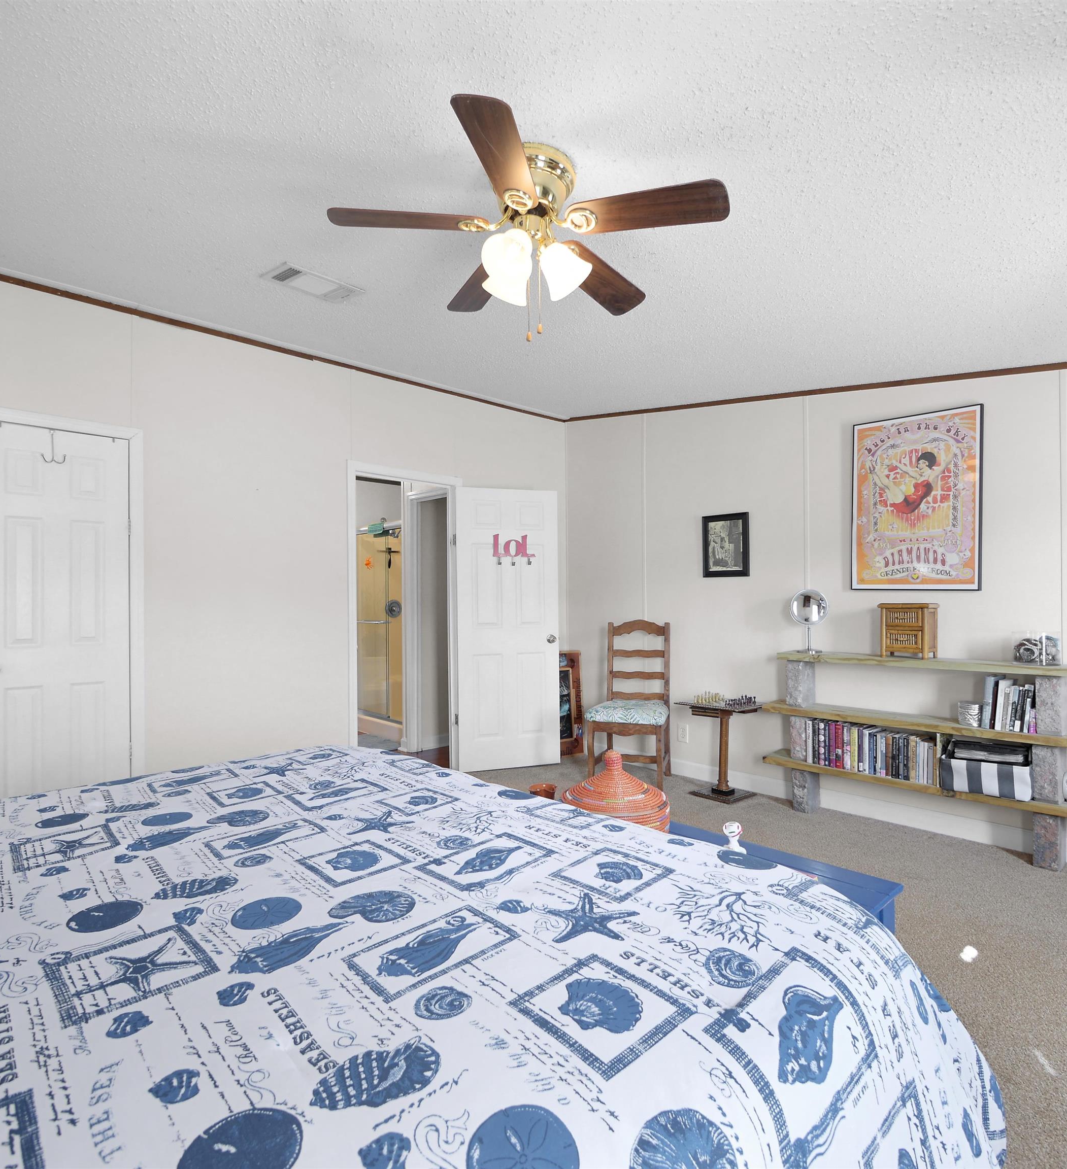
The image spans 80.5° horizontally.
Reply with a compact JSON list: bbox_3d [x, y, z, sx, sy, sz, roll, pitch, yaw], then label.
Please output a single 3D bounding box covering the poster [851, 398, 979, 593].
[{"bbox_3d":[2.054,-0.440,3.409,0.620,0.935,0.025,-1,-1,44],"label":"poster"}]

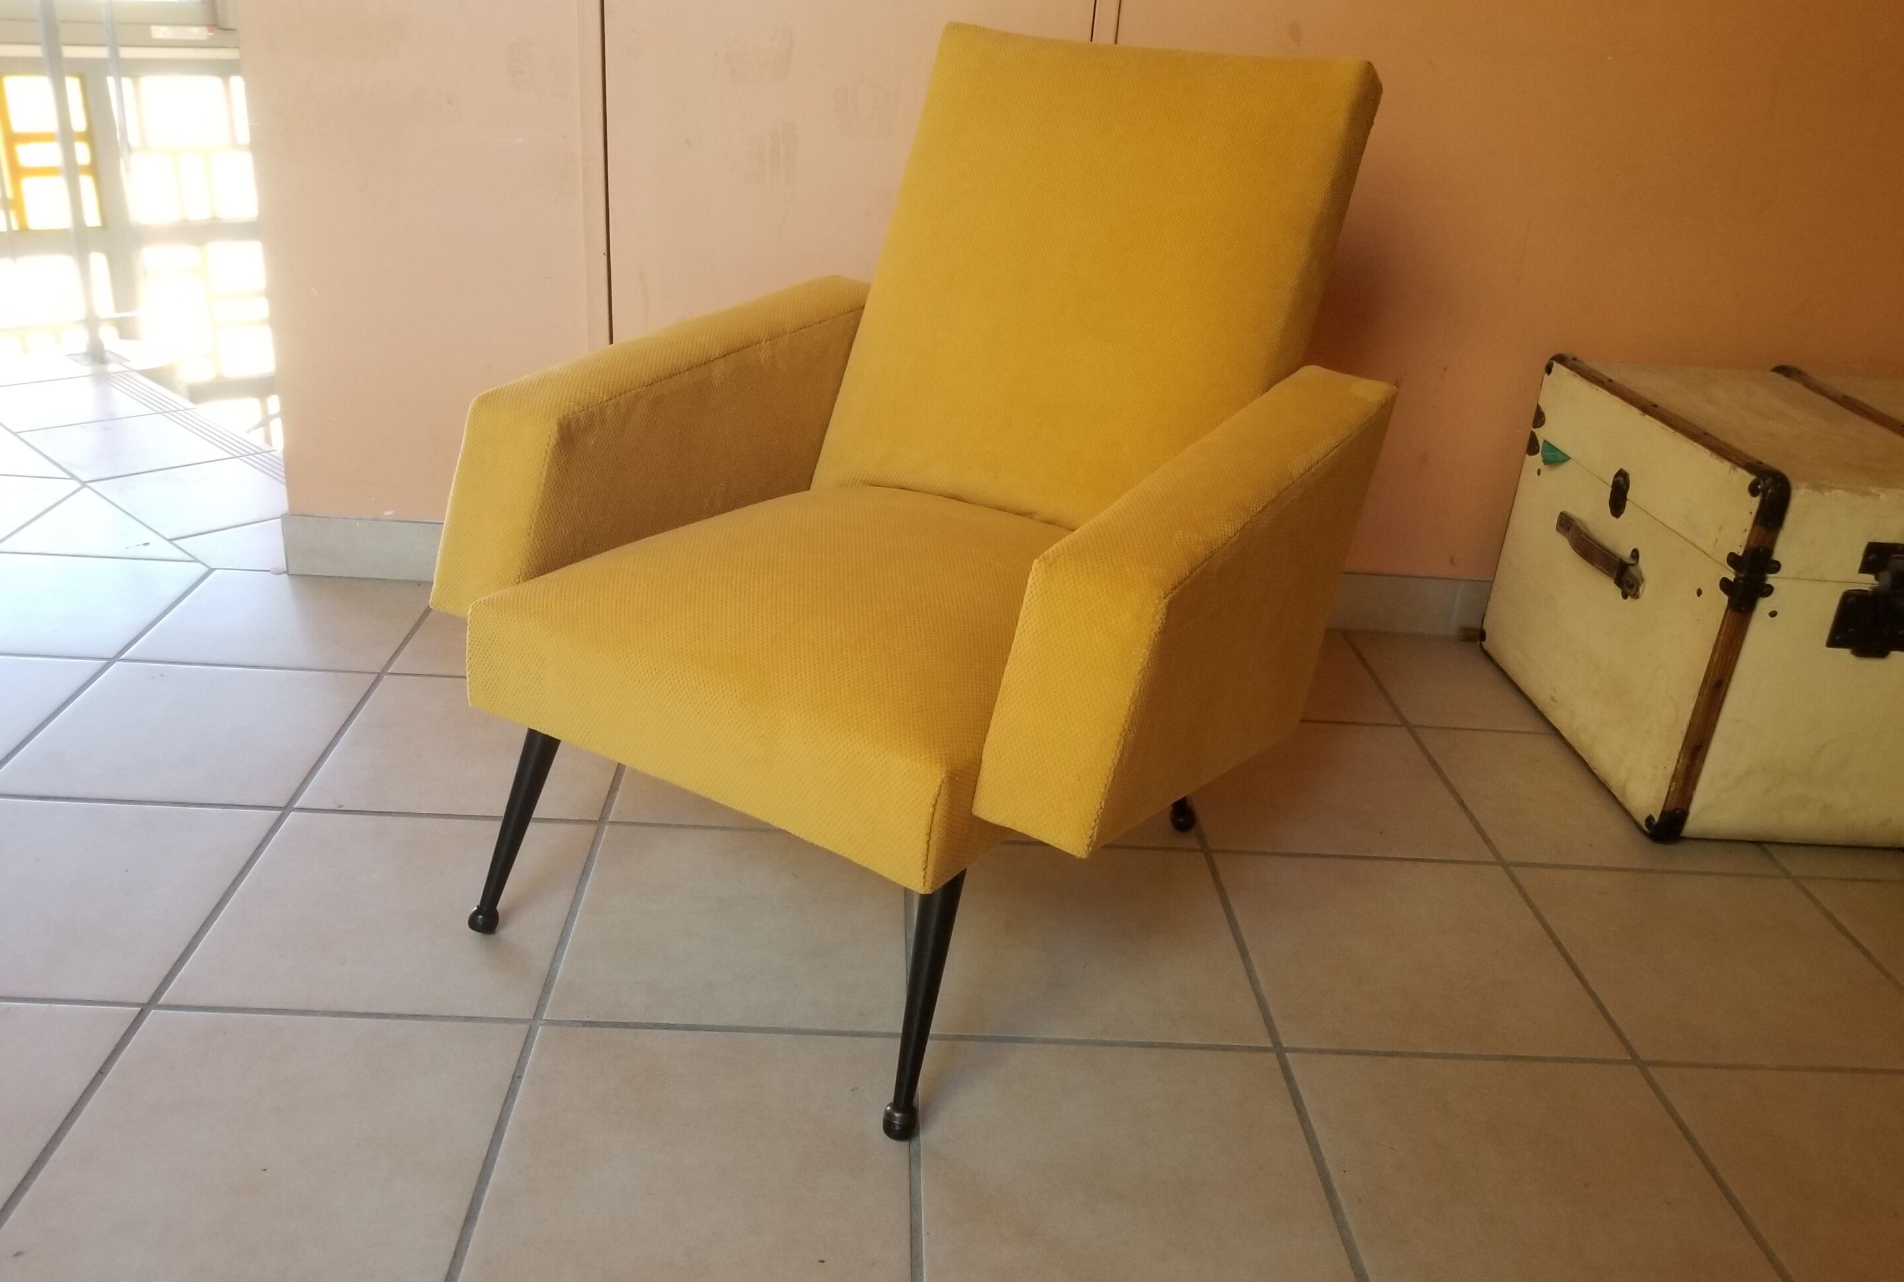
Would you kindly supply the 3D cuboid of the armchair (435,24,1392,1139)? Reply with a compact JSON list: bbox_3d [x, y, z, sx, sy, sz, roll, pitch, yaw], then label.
[{"bbox_3d":[-0.006,-0.166,1.445,0.710,0.828,0.862,18,27,26],"label":"armchair"}]

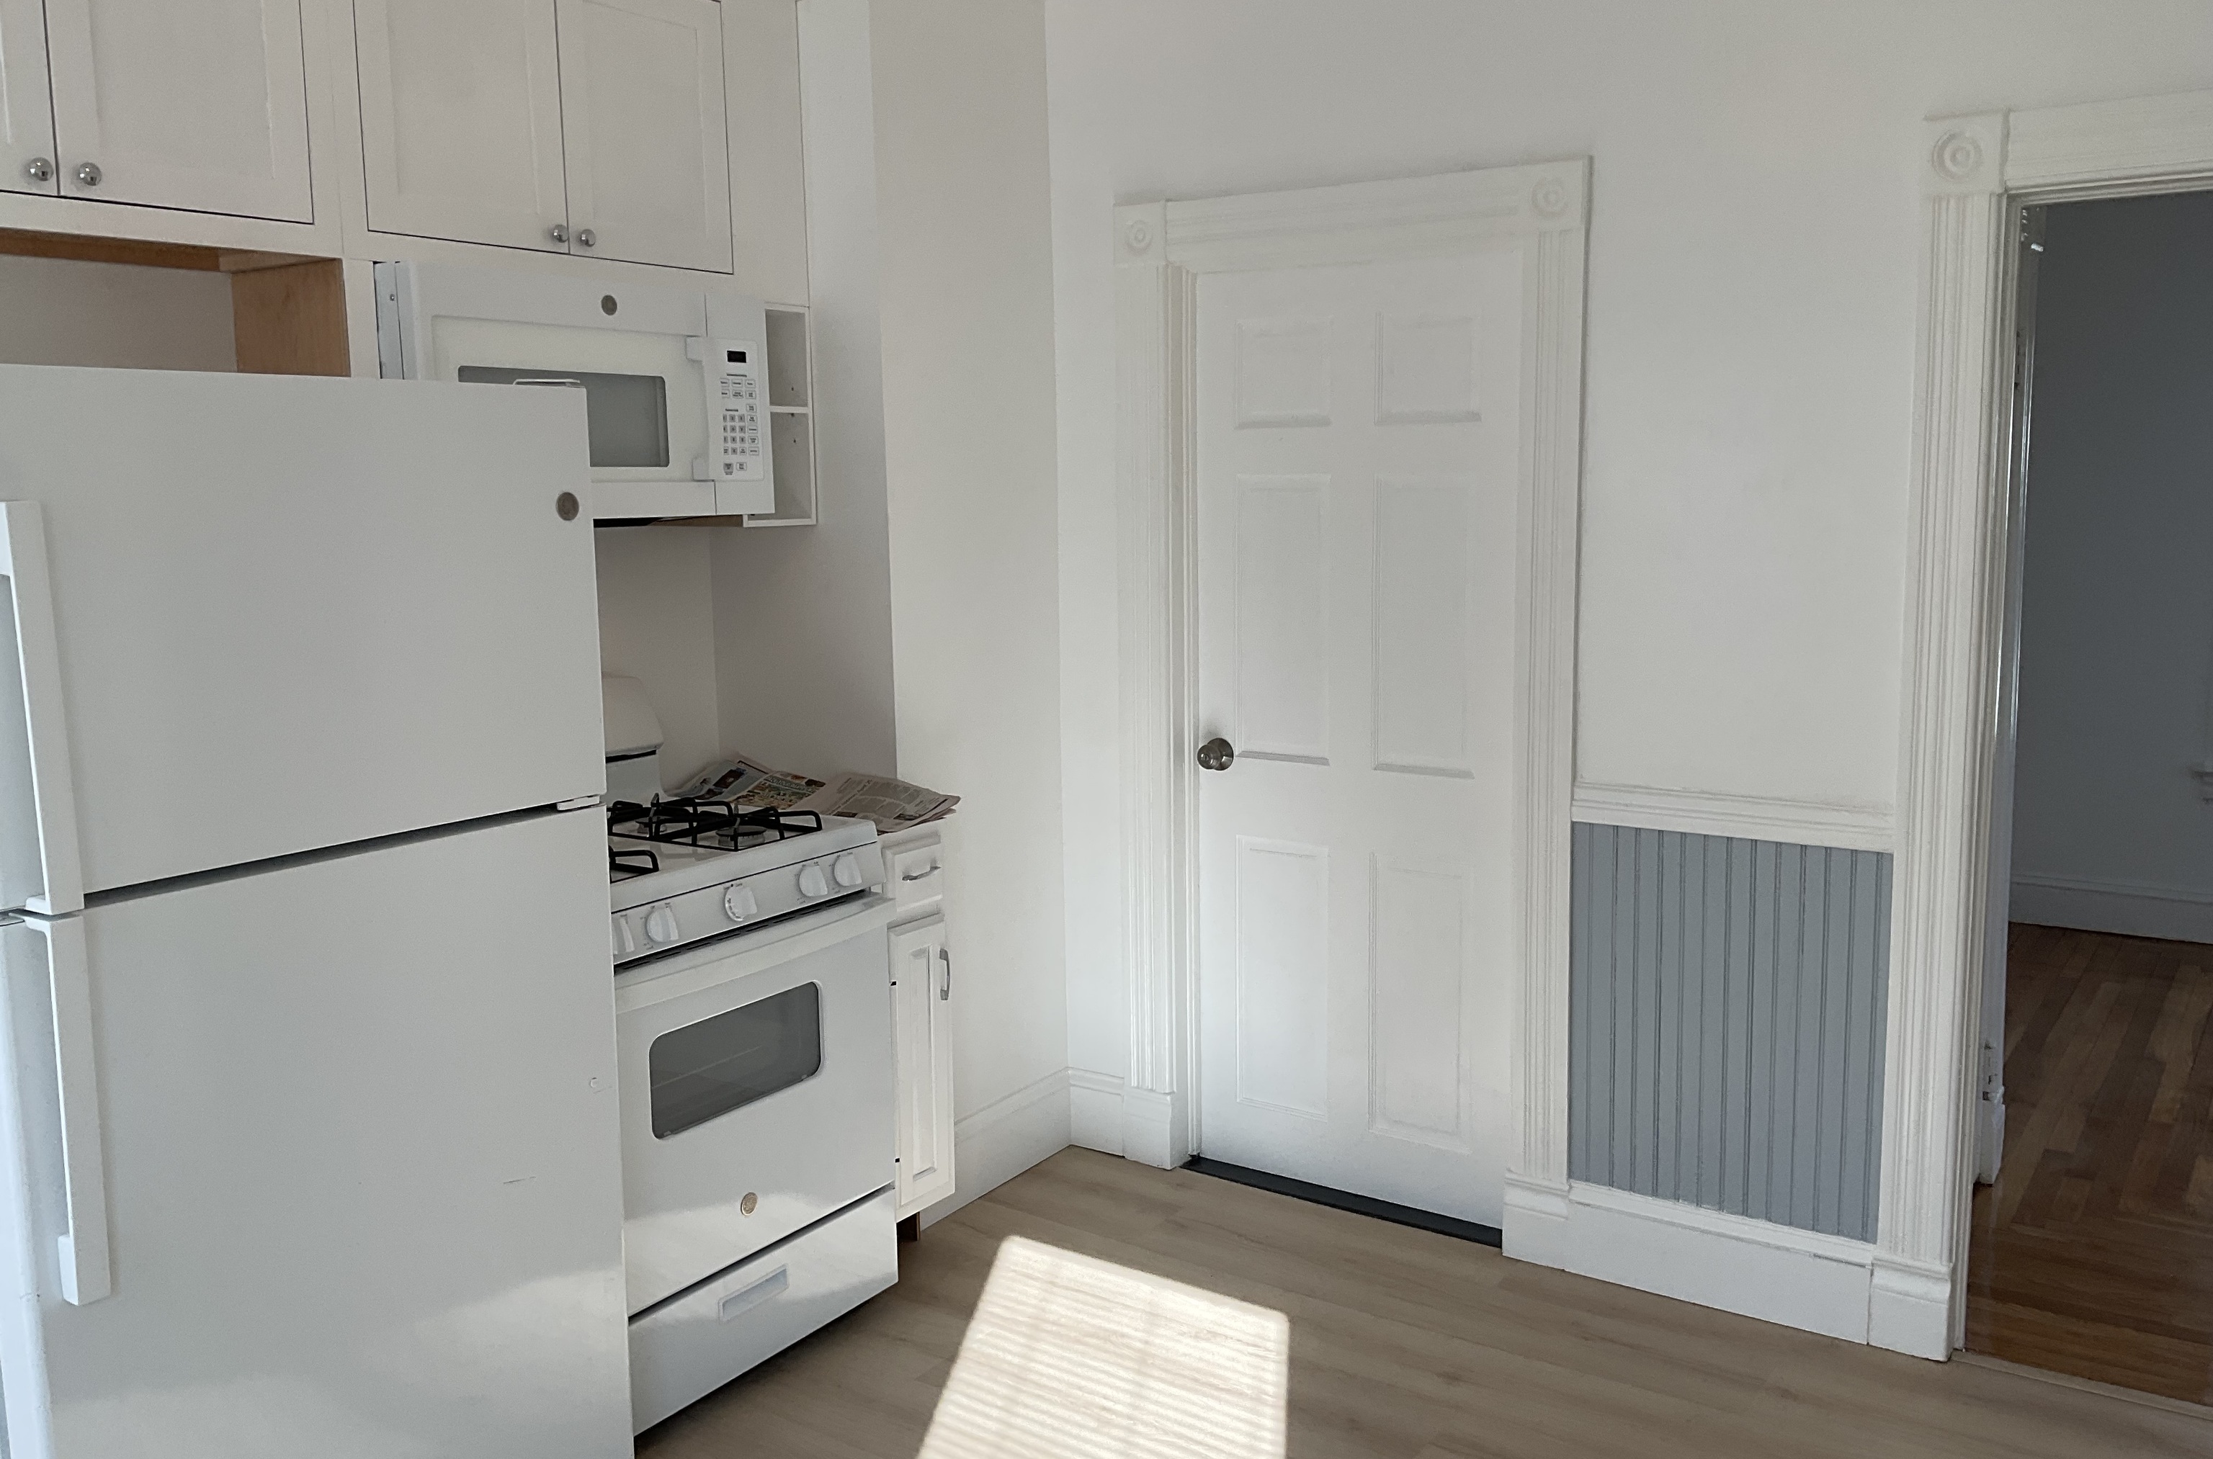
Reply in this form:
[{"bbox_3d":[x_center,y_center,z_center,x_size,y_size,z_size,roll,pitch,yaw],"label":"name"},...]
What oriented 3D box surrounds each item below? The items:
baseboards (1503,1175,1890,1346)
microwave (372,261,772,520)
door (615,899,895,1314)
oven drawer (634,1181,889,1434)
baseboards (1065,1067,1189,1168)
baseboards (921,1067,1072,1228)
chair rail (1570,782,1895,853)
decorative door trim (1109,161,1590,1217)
[{"bbox_3d":[1.083,0.985,3.509,0.698,0.190,0.035,5,10,34],"label":"baseboards"},{"bbox_3d":[-1.005,-0.569,3.269,0.401,0.398,0.758,4,10,33],"label":"microwave"},{"bbox_3d":[-0.630,0.645,3.179,0.070,0.554,0.758,4,10,33],"label":"door"},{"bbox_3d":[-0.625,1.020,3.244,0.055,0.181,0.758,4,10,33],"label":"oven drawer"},{"bbox_3d":[0.038,0.891,4.260,0.290,0.195,0.040,5,10,34],"label":"baseboards"},{"bbox_3d":[-0.254,0.920,4.100,0.027,0.190,0.585,4,10,33],"label":"baseboards"},{"bbox_3d":[1.125,0.157,3.360,0.573,0.075,0.032,5,10,34],"label":"chair rail"},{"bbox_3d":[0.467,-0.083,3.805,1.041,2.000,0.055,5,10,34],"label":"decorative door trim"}]

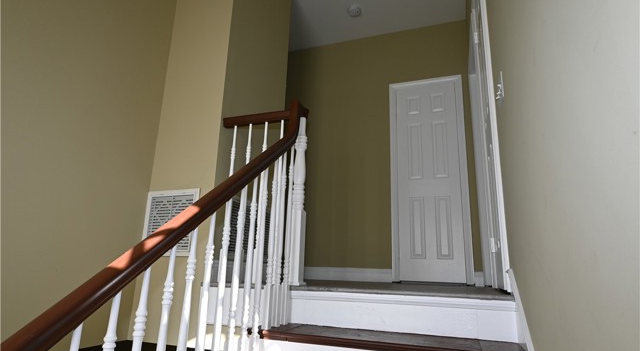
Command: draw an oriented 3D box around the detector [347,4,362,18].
[{"bbox_3d":[0.361,-1.722,3.910,0.142,0.045,0.142,-3,-15,20],"label":"detector"}]

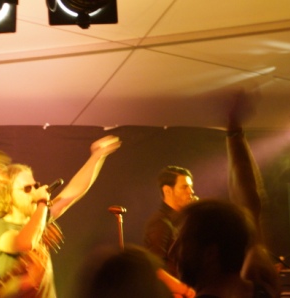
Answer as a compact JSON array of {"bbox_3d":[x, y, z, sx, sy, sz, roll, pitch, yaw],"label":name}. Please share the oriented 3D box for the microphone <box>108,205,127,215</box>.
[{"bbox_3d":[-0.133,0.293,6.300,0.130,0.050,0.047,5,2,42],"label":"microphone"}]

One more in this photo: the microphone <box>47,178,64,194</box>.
[{"bbox_3d":[-0.464,0.206,6.450,0.200,0.048,0.048,-37,-24,33],"label":"microphone"}]

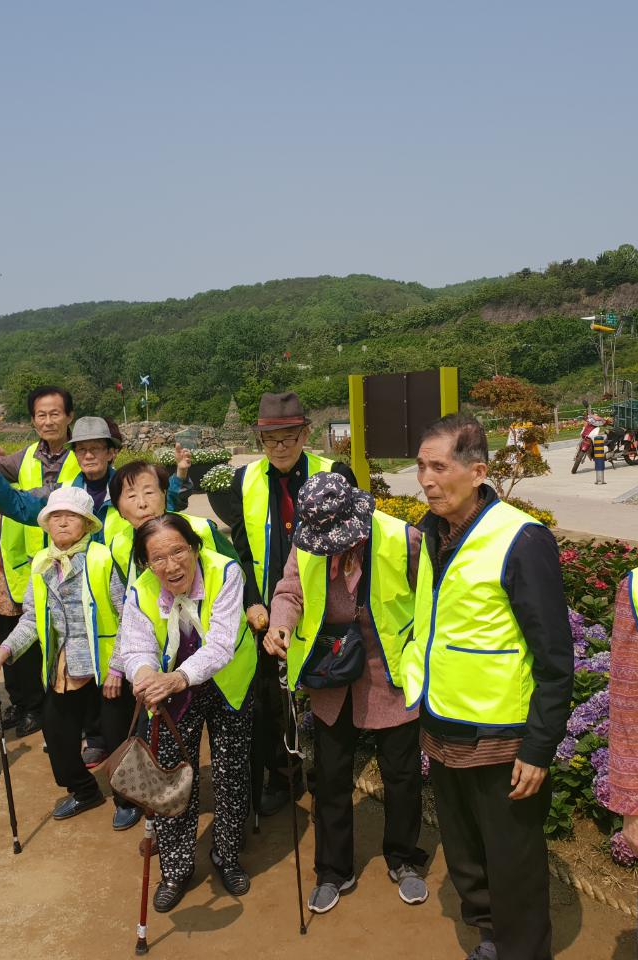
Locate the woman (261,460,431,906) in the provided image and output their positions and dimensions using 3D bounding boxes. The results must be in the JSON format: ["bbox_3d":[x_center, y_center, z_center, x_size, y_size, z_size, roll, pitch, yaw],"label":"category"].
[{"bbox_3d":[0.087,0.657,3.046,0.530,1.368,0.460,-1,4,8],"label":"woman"}]

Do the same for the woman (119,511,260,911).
[{"bbox_3d":[-0.413,0.729,3.018,0.520,1.259,0.520,-1,4,6],"label":"woman"}]

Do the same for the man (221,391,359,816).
[{"bbox_3d":[-0.112,0.471,3.791,0.540,1.647,0.400,-2,4,1],"label":"man"}]

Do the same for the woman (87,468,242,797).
[{"bbox_3d":[-0.573,0.618,3.731,0.500,1.390,0.400,-2,4,-5],"label":"woman"}]

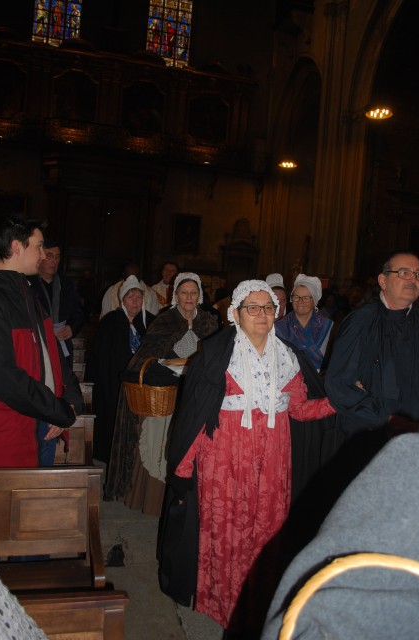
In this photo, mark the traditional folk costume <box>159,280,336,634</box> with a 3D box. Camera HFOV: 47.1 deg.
[{"bbox_3d":[0.155,0.620,2.210,0.750,1.610,0.540,2,6,-9],"label":"traditional folk costume"}]

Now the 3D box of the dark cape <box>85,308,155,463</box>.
[{"bbox_3d":[-0.645,0.541,3.680,0.560,1.290,0.420,2,6,-12],"label":"dark cape"}]

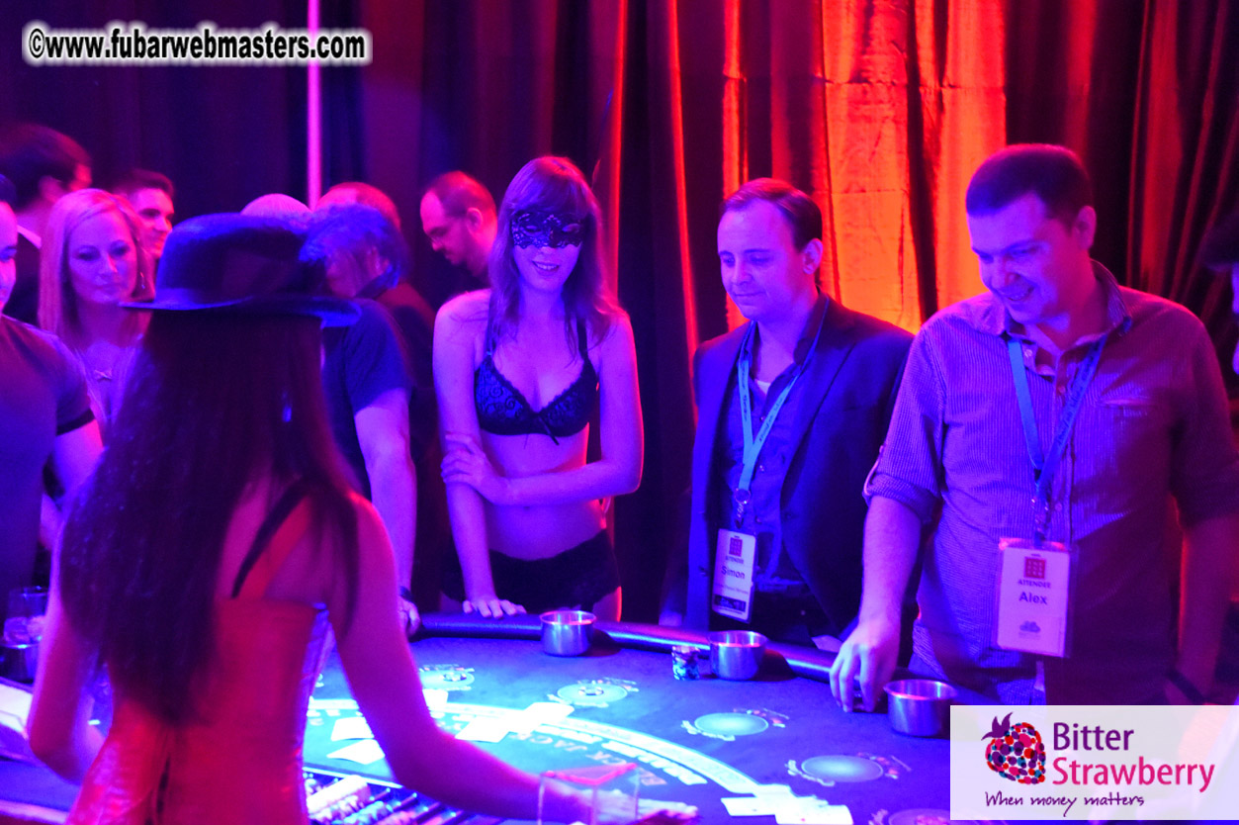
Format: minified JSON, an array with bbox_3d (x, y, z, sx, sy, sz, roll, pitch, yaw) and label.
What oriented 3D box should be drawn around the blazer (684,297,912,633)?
[{"bbox_3d":[0.320,0.150,2.947,0.490,0.700,0.290,5,8,36],"label":"blazer"}]

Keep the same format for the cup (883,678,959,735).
[{"bbox_3d":[0.430,0.422,2.365,0.103,0.058,0.103,1,7,0],"label":"cup"}]

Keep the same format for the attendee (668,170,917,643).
[{"bbox_3d":[0.313,0.459,2.978,0.520,1.740,0.340,5,8,36],"label":"attendee"}]

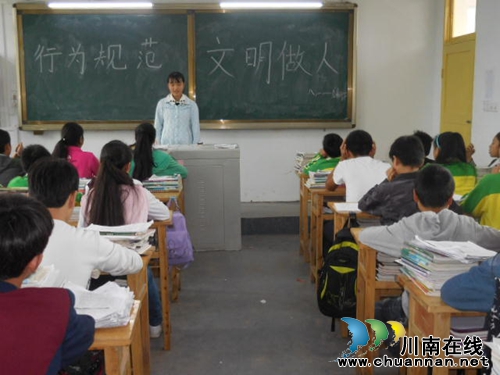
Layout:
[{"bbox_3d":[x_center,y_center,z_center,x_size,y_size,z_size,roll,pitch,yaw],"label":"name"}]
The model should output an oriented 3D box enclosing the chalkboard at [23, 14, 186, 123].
[{"bbox_3d":[-1.599,-1.303,7.118,1.877,1.201,0.050,0,10,-1],"label":"chalkboard"}]

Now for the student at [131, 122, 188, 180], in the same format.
[{"bbox_3d":[-0.796,0.086,5.309,0.520,1.220,0.660,0,10,-1],"label":"student"}]

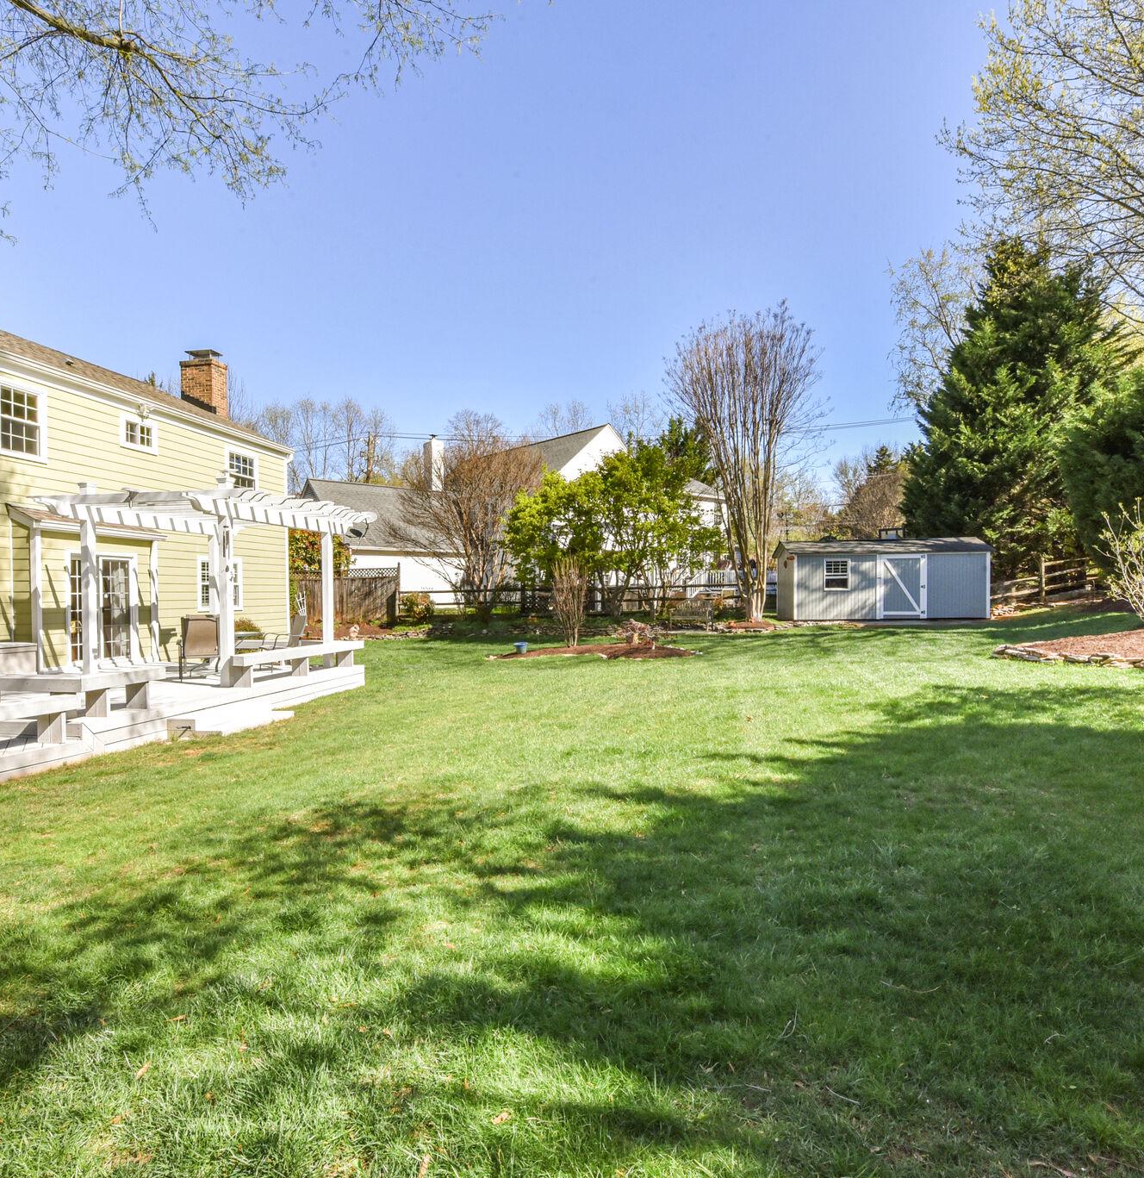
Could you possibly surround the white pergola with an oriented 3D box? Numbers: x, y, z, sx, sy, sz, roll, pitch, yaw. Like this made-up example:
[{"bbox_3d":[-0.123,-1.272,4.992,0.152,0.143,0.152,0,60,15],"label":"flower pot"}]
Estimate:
[{"bbox_3d":[-5.592,-0.092,11.051,3.550,2.970,3.700,-1,0,14],"label":"white pergola"}]

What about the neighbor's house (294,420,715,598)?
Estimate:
[{"bbox_3d":[-3.051,-3.921,37.526,20.000,10.200,13.000,-1,0,-29],"label":"neighbor's house"}]

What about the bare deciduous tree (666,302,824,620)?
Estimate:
[{"bbox_3d":[5.013,-3.736,20.024,4.620,9.280,4.620,-1,0,0],"label":"bare deciduous tree"}]

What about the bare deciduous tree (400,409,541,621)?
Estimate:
[{"bbox_3d":[-3.451,-2.483,23.017,4.760,7.090,4.760,-1,0,0],"label":"bare deciduous tree"}]

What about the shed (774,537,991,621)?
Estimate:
[{"bbox_3d":[9.305,-0.277,20.975,5.700,2.380,2.700,-1,0,5],"label":"shed"}]

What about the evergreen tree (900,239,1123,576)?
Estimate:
[{"bbox_3d":[15.643,-6.151,24.539,6.940,12.650,6.940,-1,0,0],"label":"evergreen tree"}]

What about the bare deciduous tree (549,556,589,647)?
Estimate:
[{"bbox_3d":[-0.081,0.316,16.998,0.960,2.240,0.960,-1,0,0],"label":"bare deciduous tree"}]

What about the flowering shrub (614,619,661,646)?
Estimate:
[{"bbox_3d":[1.562,1.021,16.394,1.090,0.690,1.090,-1,0,0],"label":"flowering shrub"}]

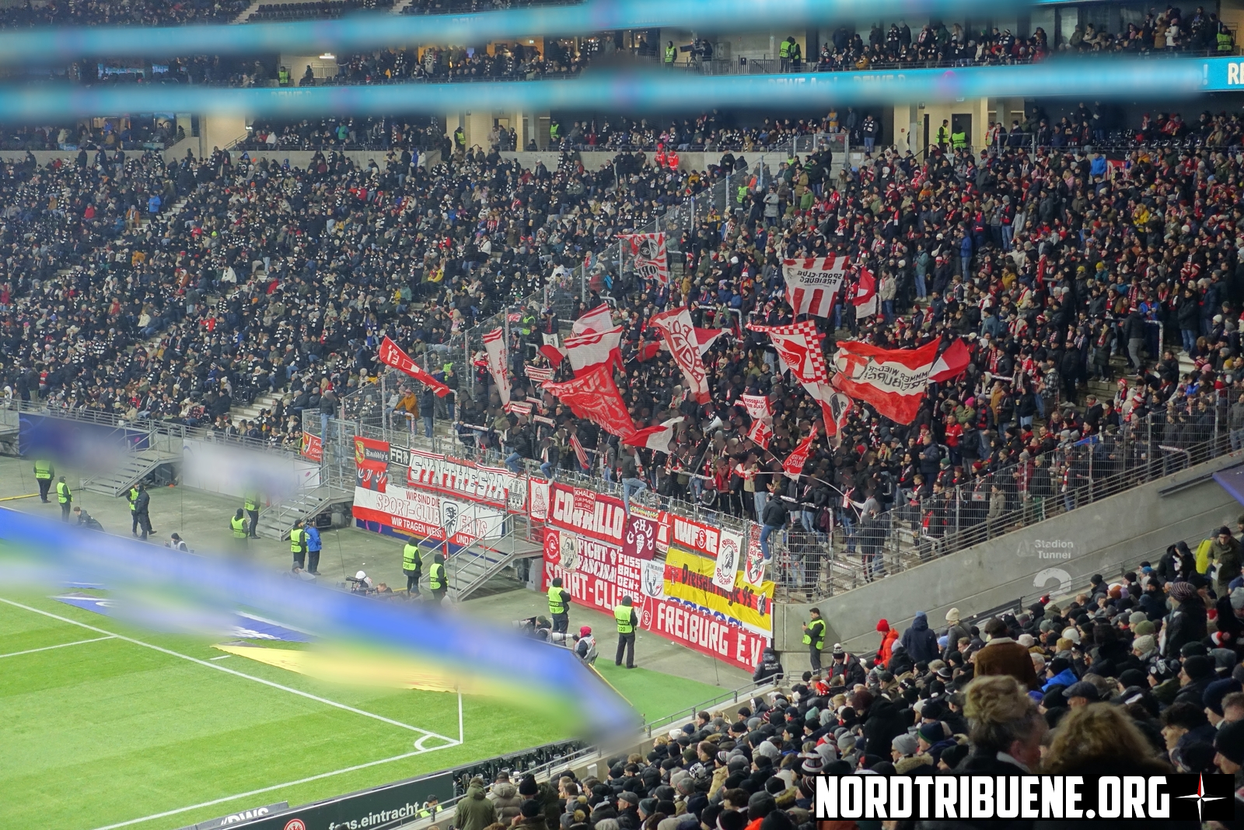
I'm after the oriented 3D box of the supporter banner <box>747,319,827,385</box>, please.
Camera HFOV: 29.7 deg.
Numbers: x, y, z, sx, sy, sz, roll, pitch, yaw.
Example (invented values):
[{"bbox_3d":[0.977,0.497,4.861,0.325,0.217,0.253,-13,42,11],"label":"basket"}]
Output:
[{"bbox_3d":[4.416,-1.695,62.622,2.150,1.700,0.600,1,8,4],"label":"supporter banner"}]

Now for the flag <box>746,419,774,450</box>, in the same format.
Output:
[{"bbox_3d":[3.596,0.492,61.000,0.750,0.820,0.250,5,9,30],"label":"flag"}]

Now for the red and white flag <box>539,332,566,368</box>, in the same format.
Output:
[{"bbox_3d":[-2.277,-2.116,77.000,0.900,1.100,0.350,0,8,0],"label":"red and white flag"}]

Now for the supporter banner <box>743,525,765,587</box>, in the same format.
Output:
[{"bbox_3d":[3.216,3.375,56.666,0.060,1.500,0.850,2,6,-26],"label":"supporter banner"}]

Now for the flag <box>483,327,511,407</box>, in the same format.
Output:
[{"bbox_3d":[-3.800,-1.463,71.500,0.800,2.400,0.500,4,8,23],"label":"flag"}]

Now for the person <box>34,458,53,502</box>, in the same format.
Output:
[{"bbox_3d":[-20.200,2.149,82.076,0.620,1.800,0.420,2,8,18],"label":"person"}]

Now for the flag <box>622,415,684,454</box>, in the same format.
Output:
[{"bbox_3d":[0.847,0.534,63.000,1.650,1.000,0.600,4,8,23],"label":"flag"}]

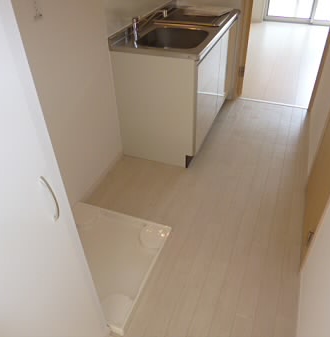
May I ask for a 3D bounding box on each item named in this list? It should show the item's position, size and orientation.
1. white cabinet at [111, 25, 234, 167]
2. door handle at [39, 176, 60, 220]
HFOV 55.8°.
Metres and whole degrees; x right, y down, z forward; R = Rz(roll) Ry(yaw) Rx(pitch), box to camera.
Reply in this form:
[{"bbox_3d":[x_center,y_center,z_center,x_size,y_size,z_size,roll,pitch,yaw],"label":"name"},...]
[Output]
[{"bbox_3d":[0.143,-0.711,2.597,0.580,0.809,1.179,12,41,18],"label":"white cabinet"},{"bbox_3d":[-0.270,0.078,0.750,0.028,0.143,0.016,12,41,18],"label":"door handle"}]

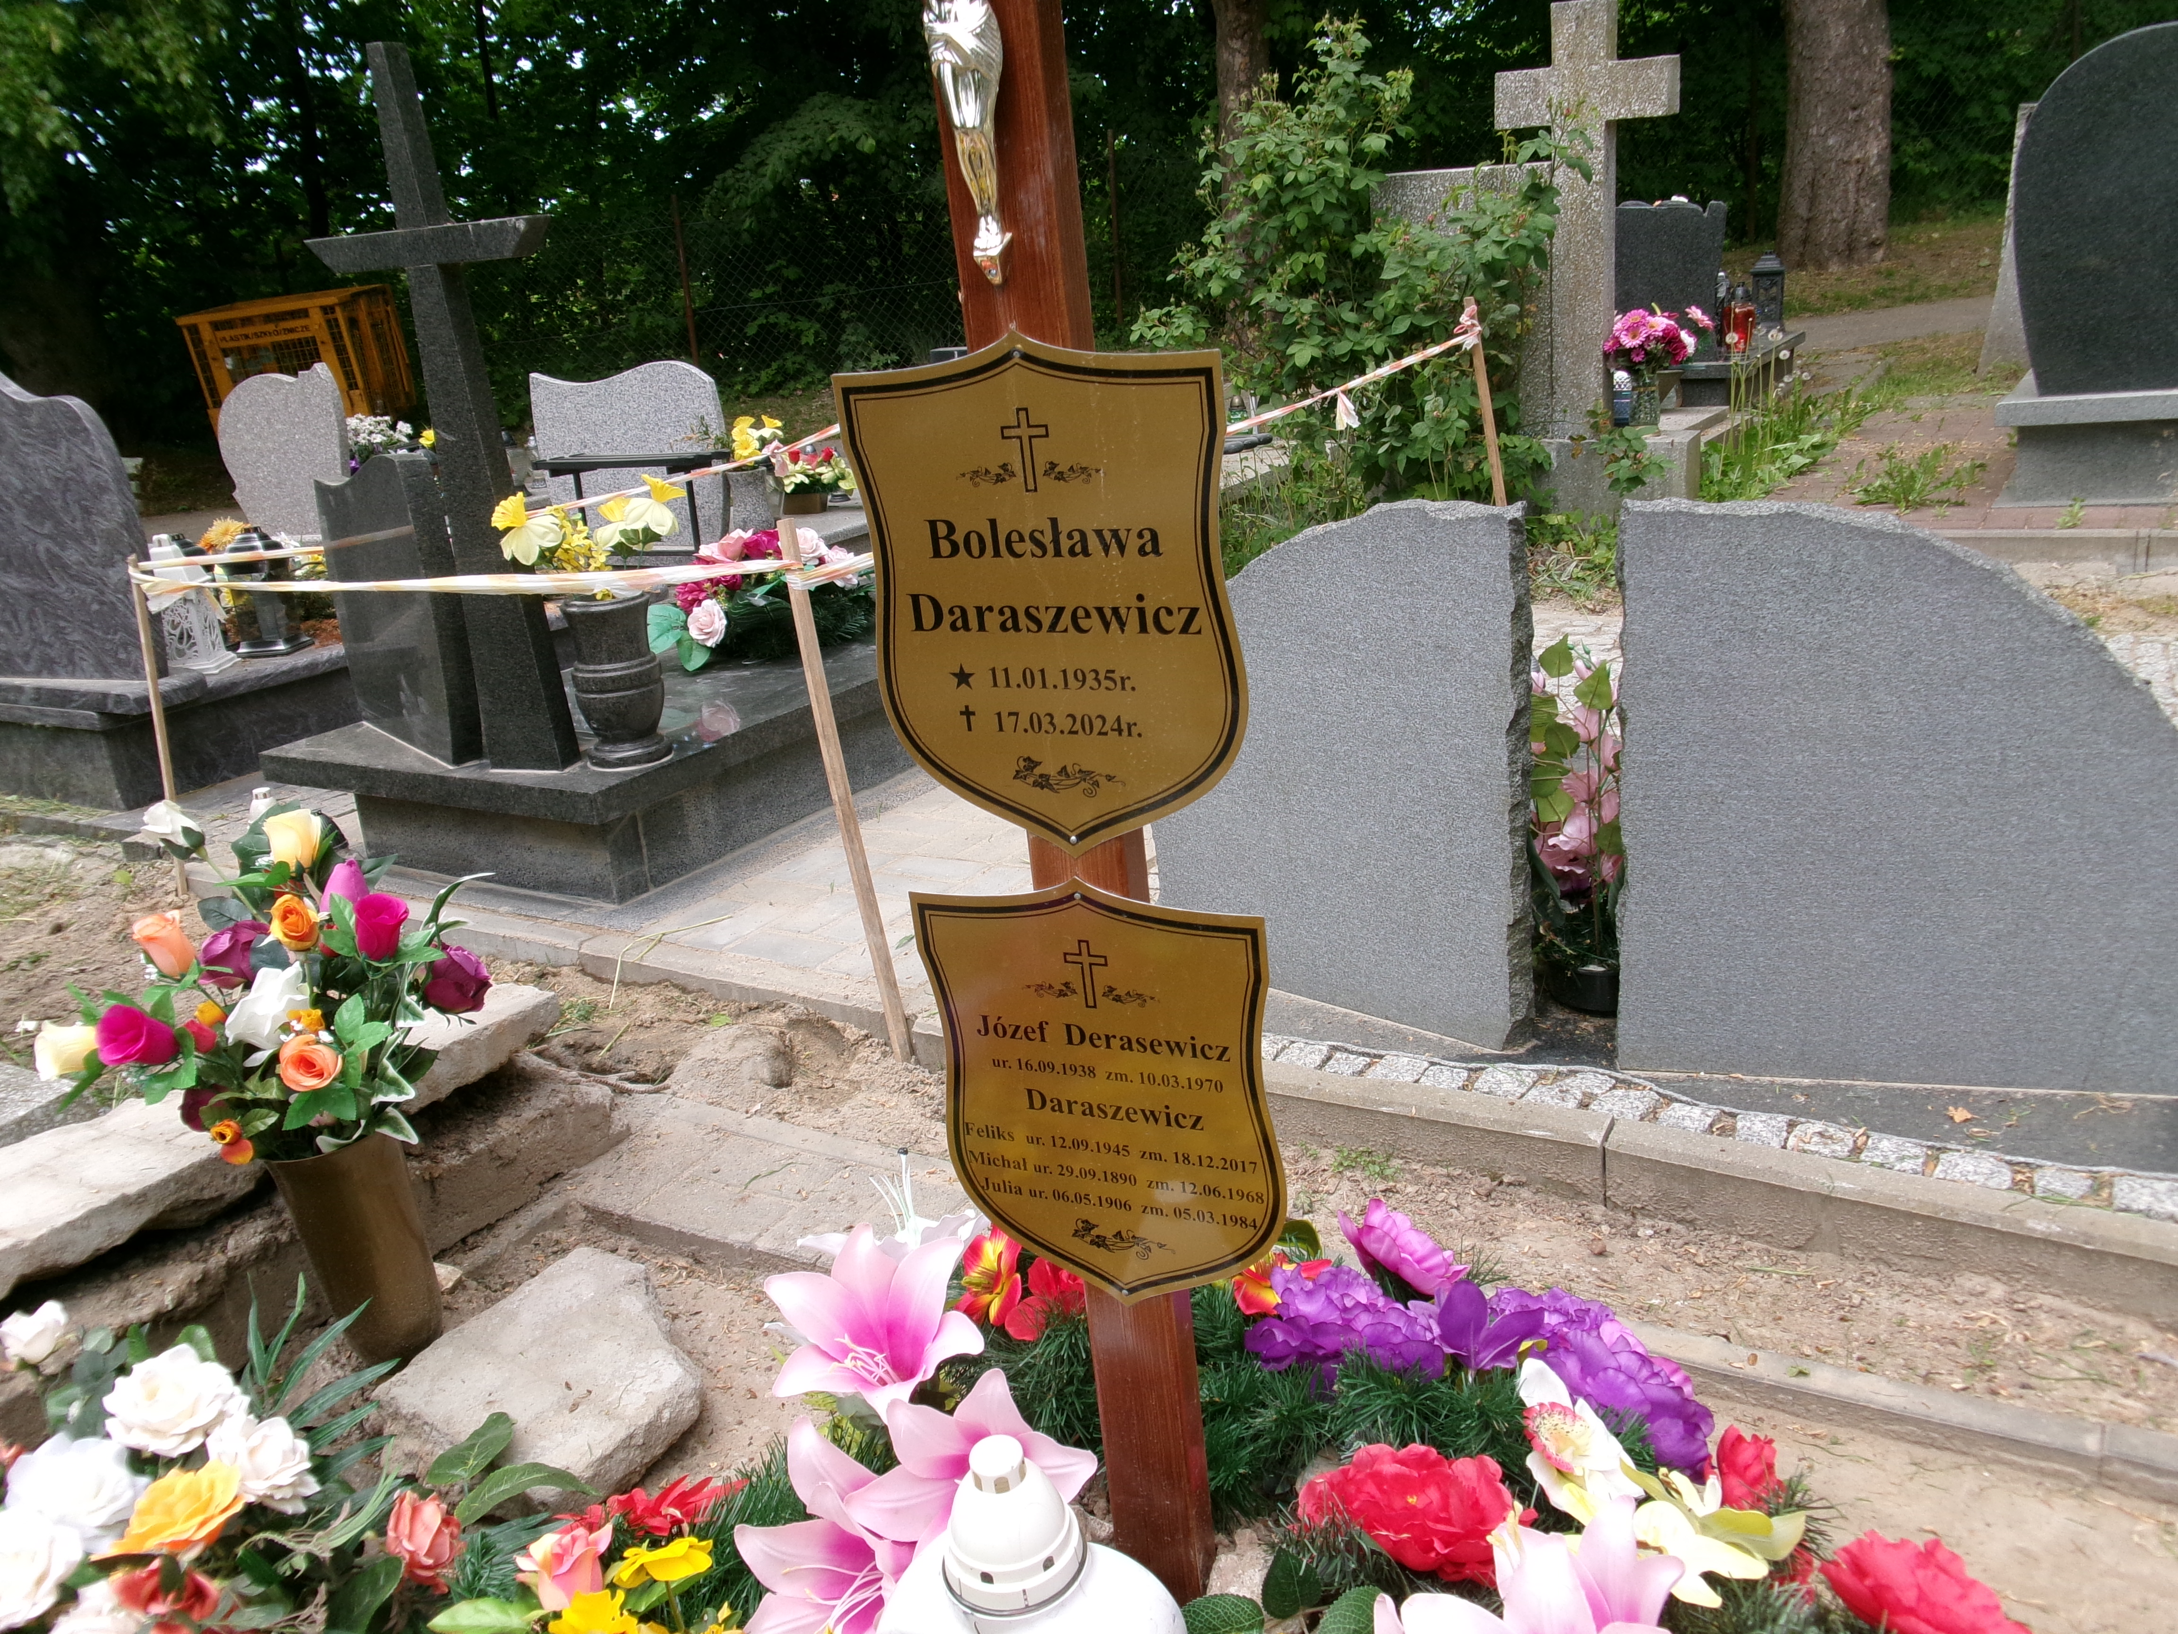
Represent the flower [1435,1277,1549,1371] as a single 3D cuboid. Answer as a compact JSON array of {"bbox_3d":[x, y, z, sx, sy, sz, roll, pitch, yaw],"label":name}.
[{"bbox_3d":[0.332,0.417,1.450,0.090,0.070,0.075,-1,18,13],"label":"flower"}]

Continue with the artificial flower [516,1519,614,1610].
[{"bbox_3d":[-0.357,0.509,1.200,0.062,0.058,0.055,-12,19,-21],"label":"artificial flower"}]

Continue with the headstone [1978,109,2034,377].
[{"bbox_3d":[4.366,-2.558,7.800,0.750,1.150,0.130,6,21,31],"label":"headstone"}]

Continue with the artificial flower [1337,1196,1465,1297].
[{"bbox_3d":[0.287,0.395,1.620,0.120,0.060,0.090,25,21,0],"label":"artificial flower"}]

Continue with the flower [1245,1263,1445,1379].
[{"bbox_3d":[0.221,0.439,1.540,0.165,0.070,0.120,5,19,5],"label":"flower"}]

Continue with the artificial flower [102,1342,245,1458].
[{"bbox_3d":[-0.686,0.437,1.320,0.100,0.075,0.090,-16,21,-31],"label":"artificial flower"}]

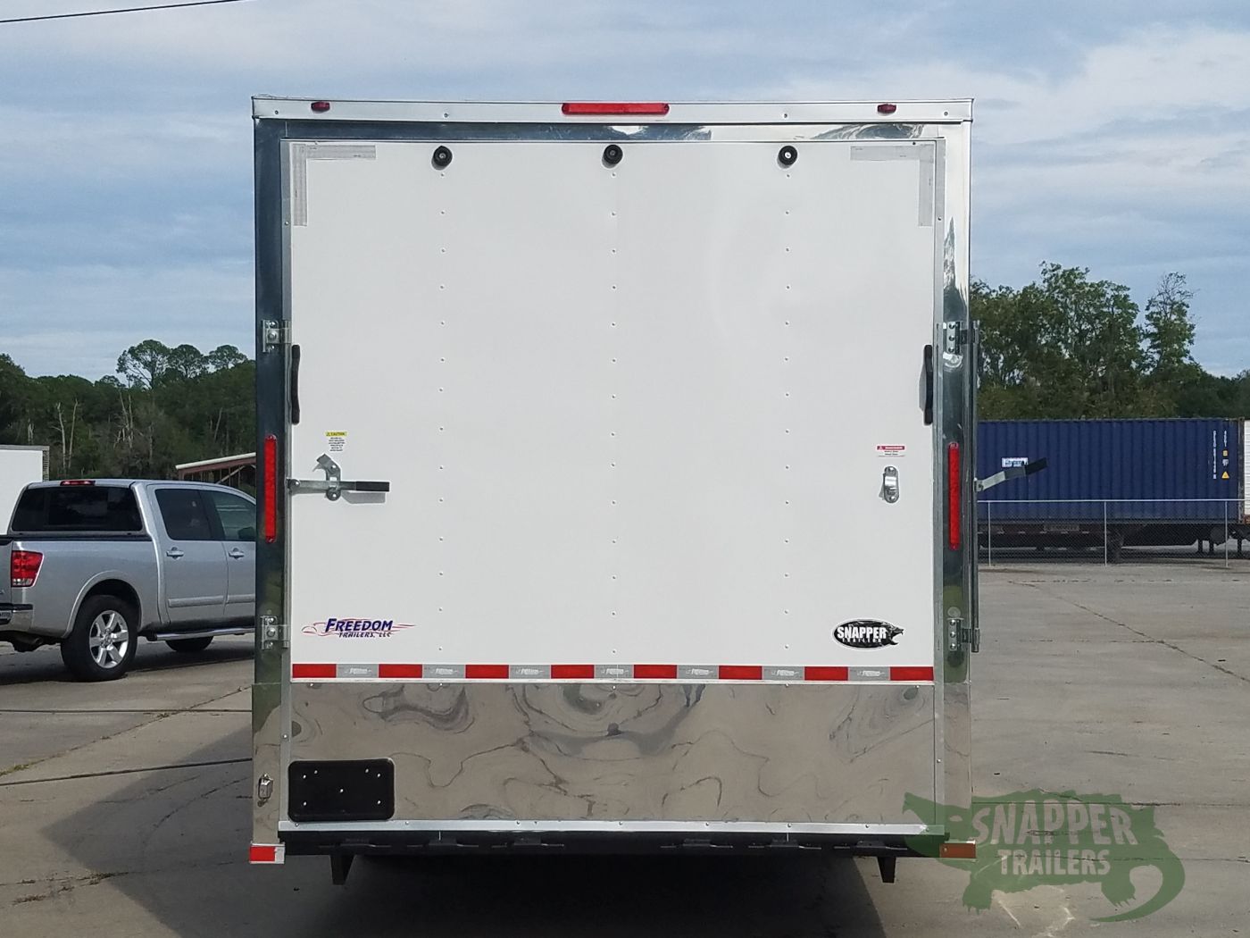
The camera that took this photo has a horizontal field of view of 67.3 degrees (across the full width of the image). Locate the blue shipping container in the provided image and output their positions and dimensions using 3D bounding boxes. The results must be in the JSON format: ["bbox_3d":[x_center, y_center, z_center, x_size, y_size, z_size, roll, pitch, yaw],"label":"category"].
[{"bbox_3d":[10.800,0.080,26.900,12.190,2.860,2.440,0,-1,3],"label":"blue shipping container"}]

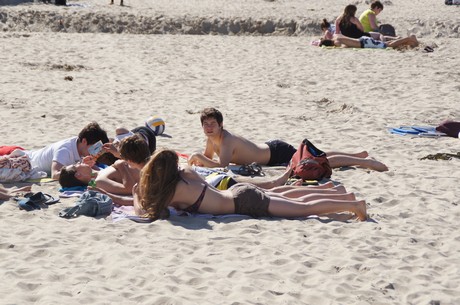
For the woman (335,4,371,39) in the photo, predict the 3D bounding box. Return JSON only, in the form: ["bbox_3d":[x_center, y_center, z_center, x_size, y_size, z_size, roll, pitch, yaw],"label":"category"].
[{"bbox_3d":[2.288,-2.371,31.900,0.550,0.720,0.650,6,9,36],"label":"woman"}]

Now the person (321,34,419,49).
[{"bbox_3d":[2.519,-2.022,31.100,1.760,0.250,0.500,0,8,0],"label":"person"}]

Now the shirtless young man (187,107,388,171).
[{"bbox_3d":[0.531,-0.133,15.900,1.850,0.530,0.580,0,8,0],"label":"shirtless young man"}]

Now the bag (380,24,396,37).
[{"bbox_3d":[3.000,-2.279,32.800,0.330,0.290,0.220,-2,8,-11],"label":"bag"}]

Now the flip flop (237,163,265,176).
[{"bbox_3d":[0.183,0.161,15.365,0.260,0.090,0.130,2,8,11],"label":"flip flop"}]

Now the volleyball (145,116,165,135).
[{"bbox_3d":[-0.792,-0.283,18.400,0.210,0.210,0.210,0,8,0],"label":"volleyball"}]

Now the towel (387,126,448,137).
[{"bbox_3d":[1.990,-0.212,18.228,0.660,0.060,0.600,0,8,0],"label":"towel"}]

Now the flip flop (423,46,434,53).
[{"bbox_3d":[3.450,-1.779,29.886,0.250,0.080,0.110,4,9,30],"label":"flip flop"}]

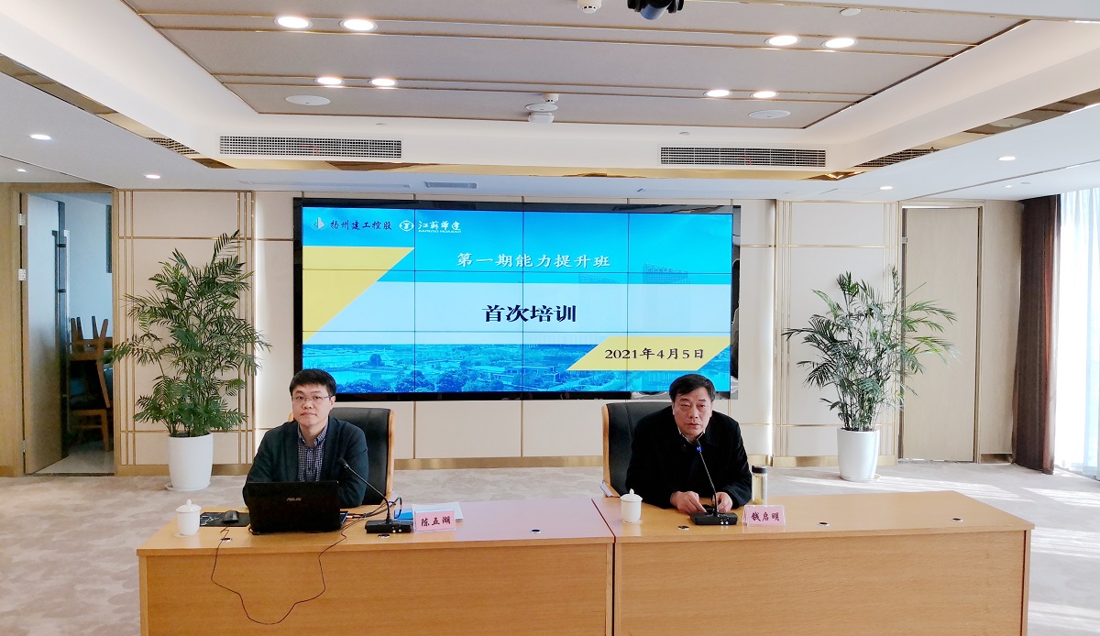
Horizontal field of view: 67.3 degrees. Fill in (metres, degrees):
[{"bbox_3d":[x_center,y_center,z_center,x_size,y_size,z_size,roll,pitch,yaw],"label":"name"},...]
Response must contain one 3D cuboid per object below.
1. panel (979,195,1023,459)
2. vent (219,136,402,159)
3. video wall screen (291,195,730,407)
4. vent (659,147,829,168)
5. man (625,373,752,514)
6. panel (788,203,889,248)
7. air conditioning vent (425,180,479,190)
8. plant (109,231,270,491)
[{"bbox_3d":[4.529,0.112,8.311,0.468,2.560,0.040,0,2,-5],"label":"panel"},{"bbox_3d":[-1.855,-1.326,6.445,1.379,0.163,0.050,0,2,-6],"label":"vent"},{"bbox_3d":[-0.259,-0.159,7.913,4.244,1.891,0.120,0,2,-6],"label":"video wall screen"},{"bbox_3d":[1.588,-1.311,6.781,1.388,0.161,0.050,0,2,-6],"label":"vent"},{"bbox_3d":[0.627,0.911,3.905,0.587,1.302,0.780,0,2,-6],"label":"man"},{"bbox_3d":[2.816,-0.910,8.035,1.034,0.430,0.040,0,2,-5],"label":"panel"},{"bbox_3d":[-0.840,-1.141,7.051,0.419,0.050,0.375,0,2,-5],"label":"air conditioning vent"},{"bbox_3d":[-3.073,0.363,6.986,1.326,2.182,1.139,0,2,-5],"label":"plant"}]

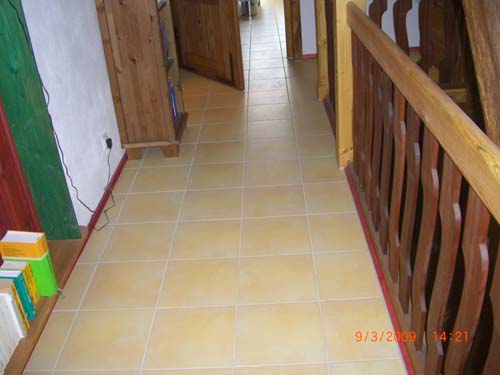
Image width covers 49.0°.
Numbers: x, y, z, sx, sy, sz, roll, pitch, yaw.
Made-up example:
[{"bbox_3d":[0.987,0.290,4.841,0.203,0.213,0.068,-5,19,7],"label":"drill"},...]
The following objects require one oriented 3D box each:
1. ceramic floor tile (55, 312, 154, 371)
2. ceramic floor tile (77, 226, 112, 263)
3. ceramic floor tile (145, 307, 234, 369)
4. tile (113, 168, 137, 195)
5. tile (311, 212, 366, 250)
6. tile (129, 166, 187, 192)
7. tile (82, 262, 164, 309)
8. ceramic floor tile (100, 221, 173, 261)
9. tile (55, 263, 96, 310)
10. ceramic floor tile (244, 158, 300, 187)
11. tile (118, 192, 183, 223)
[{"bbox_3d":[-0.555,0.593,2.145,0.331,0.010,0.331,-3,29,3],"label":"ceramic floor tile"},{"bbox_3d":[-0.731,0.271,2.623,0.093,0.010,0.315,-3,29,2],"label":"ceramic floor tile"},{"bbox_3d":[-0.221,0.575,2.130,0.331,0.010,0.331,-3,29,3],"label":"ceramic floor tile"},{"bbox_3d":[-0.746,-0.037,3.329,0.088,0.010,0.329,-3,29,3],"label":"tile"},{"bbox_3d":[0.399,0.213,2.573,0.237,0.010,0.315,-3,29,2],"label":"tile"},{"bbox_3d":[-0.536,-0.051,3.321,0.331,0.010,0.331,-3,29,3],"label":"tile"},{"bbox_3d":[-0.548,0.433,2.437,0.329,0.010,0.329,-3,29,3],"label":"tile"},{"bbox_3d":[-0.525,0.260,2.614,0.315,0.010,0.315,-3,29,2],"label":"ceramic floor tile"},{"bbox_3d":[-0.767,0.445,2.447,0.098,0.010,0.329,-3,29,3],"label":"tile"},{"bbox_3d":[0.126,-0.079,3.147,0.315,0.010,0.315,-3,29,2],"label":"ceramic floor tile"},{"bbox_3d":[-0.538,0.113,3.025,0.329,0.010,0.329,-3,29,3],"label":"tile"}]

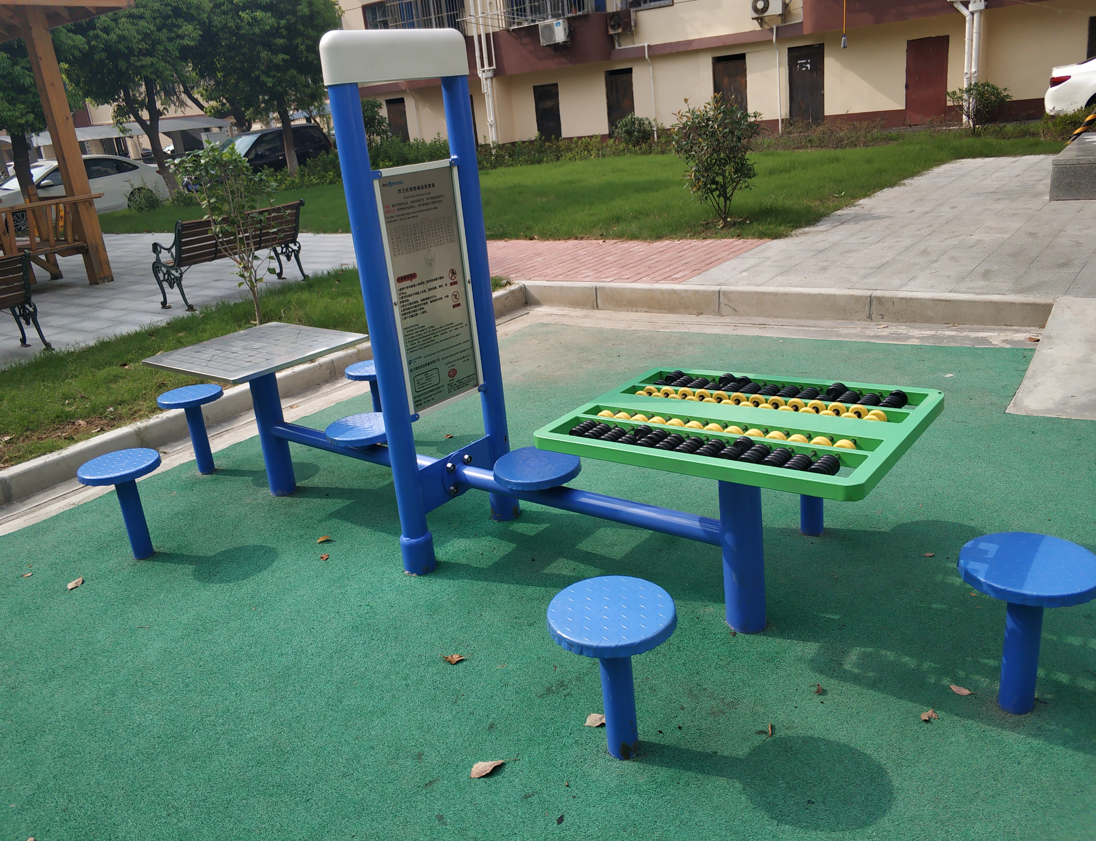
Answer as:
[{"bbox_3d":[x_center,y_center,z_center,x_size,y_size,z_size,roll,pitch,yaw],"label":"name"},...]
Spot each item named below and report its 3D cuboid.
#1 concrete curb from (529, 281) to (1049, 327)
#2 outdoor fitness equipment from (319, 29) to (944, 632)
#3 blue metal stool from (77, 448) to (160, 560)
[{"bbox_3d":[1.357,-0.826,6.009,3.662,0.172,0.150,8,23,34],"label":"concrete curb"},{"bbox_3d":[0.185,-0.282,2.522,1.667,1.752,0.723,9,24,36],"label":"outdoor fitness equipment"},{"bbox_3d":[-1.587,0.343,3.343,0.296,0.388,0.296,9,24,36],"label":"blue metal stool"}]

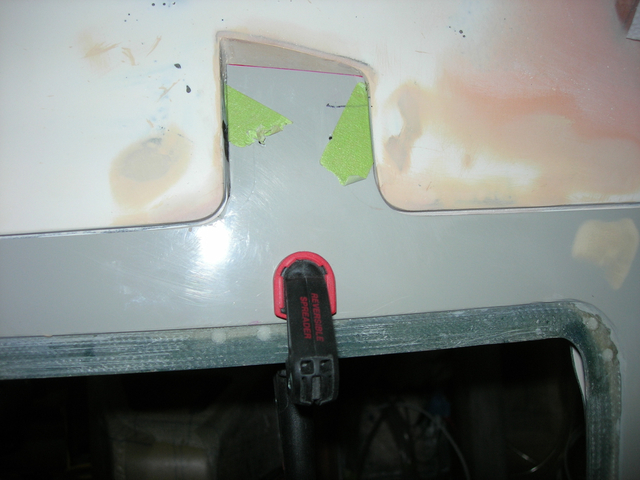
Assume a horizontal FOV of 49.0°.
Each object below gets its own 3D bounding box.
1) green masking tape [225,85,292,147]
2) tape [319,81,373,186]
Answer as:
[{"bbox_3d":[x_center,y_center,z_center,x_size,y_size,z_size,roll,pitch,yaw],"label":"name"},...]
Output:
[{"bbox_3d":[-0.042,-0.088,0.492,0.047,0.046,0.005,-2,-2,-7],"label":"green masking tape"},{"bbox_3d":[0.022,-0.075,0.500,0.038,0.075,0.005,8,-3,-7],"label":"tape"}]

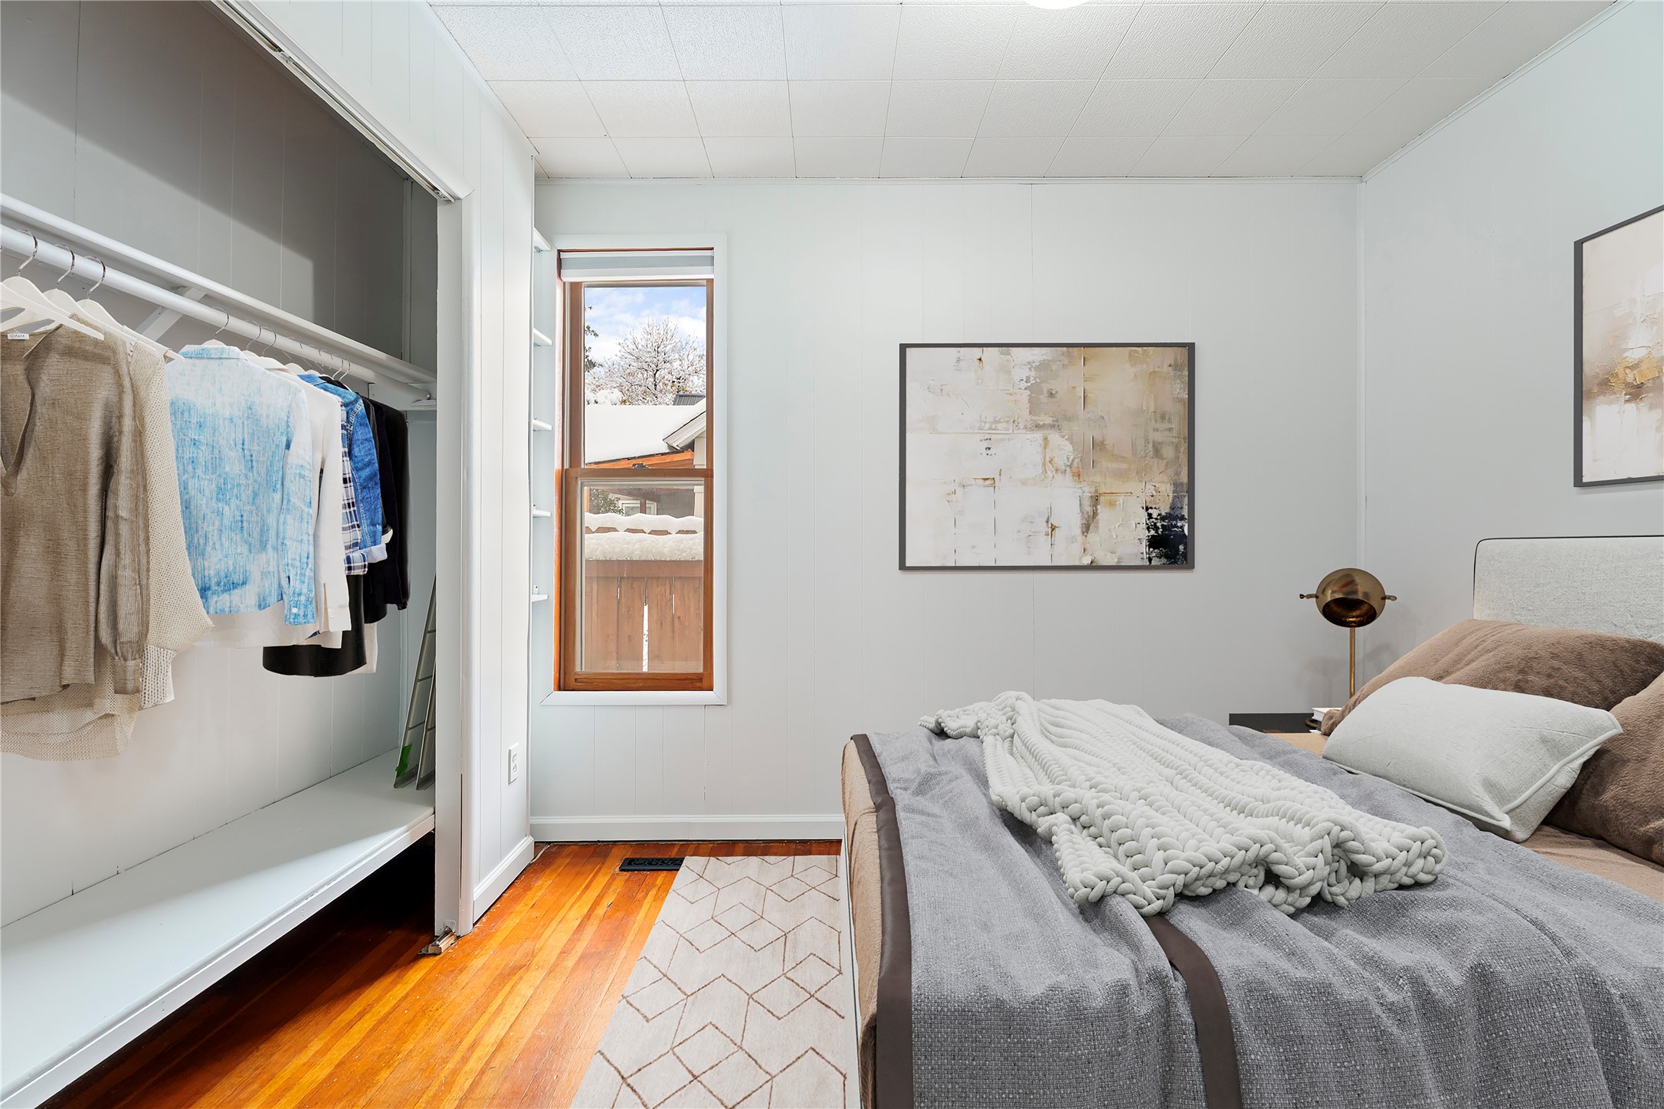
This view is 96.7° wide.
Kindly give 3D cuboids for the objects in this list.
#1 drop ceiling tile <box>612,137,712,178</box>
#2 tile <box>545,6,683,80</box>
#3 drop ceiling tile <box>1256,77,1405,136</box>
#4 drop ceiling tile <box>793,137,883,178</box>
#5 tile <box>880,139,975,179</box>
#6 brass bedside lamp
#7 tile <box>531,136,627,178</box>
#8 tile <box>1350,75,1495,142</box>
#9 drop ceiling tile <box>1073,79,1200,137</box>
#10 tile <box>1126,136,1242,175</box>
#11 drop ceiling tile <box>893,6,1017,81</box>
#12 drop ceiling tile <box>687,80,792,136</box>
[{"bbox_3d":[-0.587,-1.397,2.599,0.305,0.016,0.267,0,0,0],"label":"drop ceiling tile"},{"bbox_3d":[-0.586,-1.395,2.016,0.305,0.016,0.298,0,0,0],"label":"tile"},{"bbox_3d":[1.549,-1.402,2.313,0.305,0.018,0.297,0,0,0],"label":"drop ceiling tile"},{"bbox_3d":[0.023,-1.399,2.600,0.305,0.016,0.267,0,0,0],"label":"drop ceiling tile"},{"bbox_3d":[0.327,-1.400,2.600,0.305,0.016,0.267,0,0,0],"label":"tile"},{"bbox_3d":[1.719,0.309,2.450,0.260,0.524,0.200,0,0,38],"label":"brass bedside lamp"},{"bbox_3d":[-0.890,-1.402,2.605,0.305,0.018,0.270,0,1,0],"label":"tile"},{"bbox_3d":[1.839,-1.403,2.313,0.276,0.018,0.297,0,0,0],"label":"tile"},{"bbox_3d":[0.939,-1.400,2.312,0.305,0.018,0.297,0,0,0],"label":"drop ceiling tile"},{"bbox_3d":[1.242,-1.403,2.601,0.305,0.016,0.267,0,0,0],"label":"tile"},{"bbox_3d":[0.329,-1.391,2.011,0.305,0.018,0.305,0,1,0],"label":"drop ceiling tile"},{"bbox_3d":[-0.282,-1.397,2.315,0.305,0.016,0.301,0,0,0],"label":"drop ceiling tile"}]

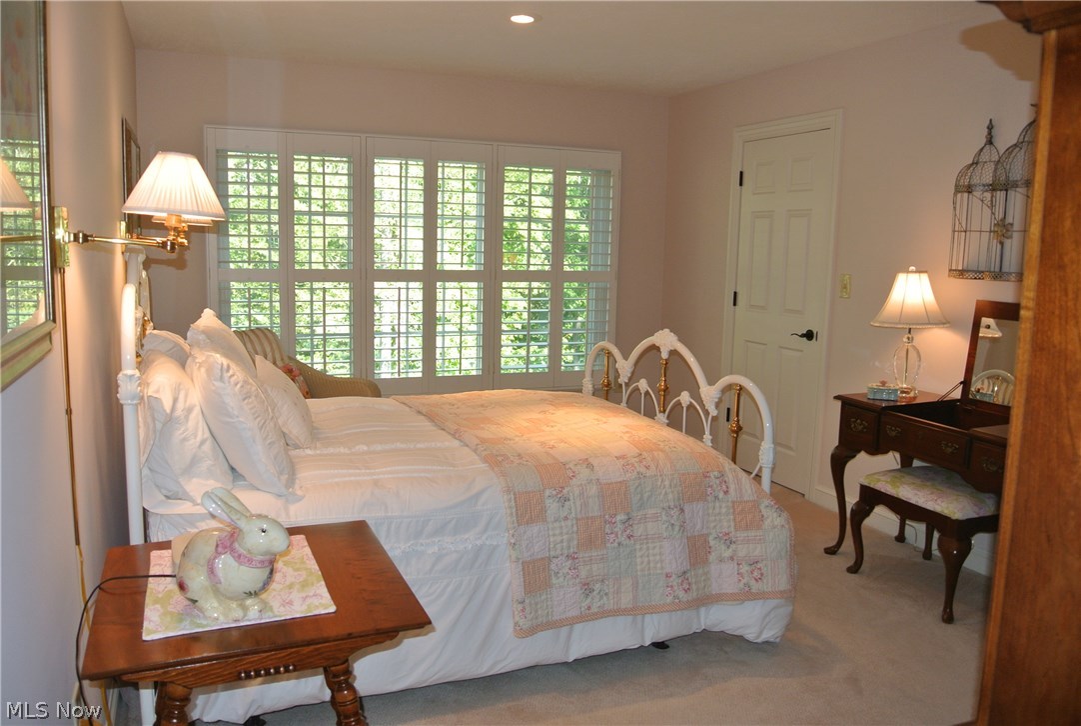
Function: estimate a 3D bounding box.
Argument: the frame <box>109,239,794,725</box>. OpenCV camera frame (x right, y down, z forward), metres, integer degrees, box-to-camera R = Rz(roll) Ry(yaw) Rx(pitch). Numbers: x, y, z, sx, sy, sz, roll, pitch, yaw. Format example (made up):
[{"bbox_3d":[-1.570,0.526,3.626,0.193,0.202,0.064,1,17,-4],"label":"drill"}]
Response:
[{"bbox_3d":[-0.413,0.236,3.284,2.220,1.360,1.580,-3,10,-23],"label":"frame"}]

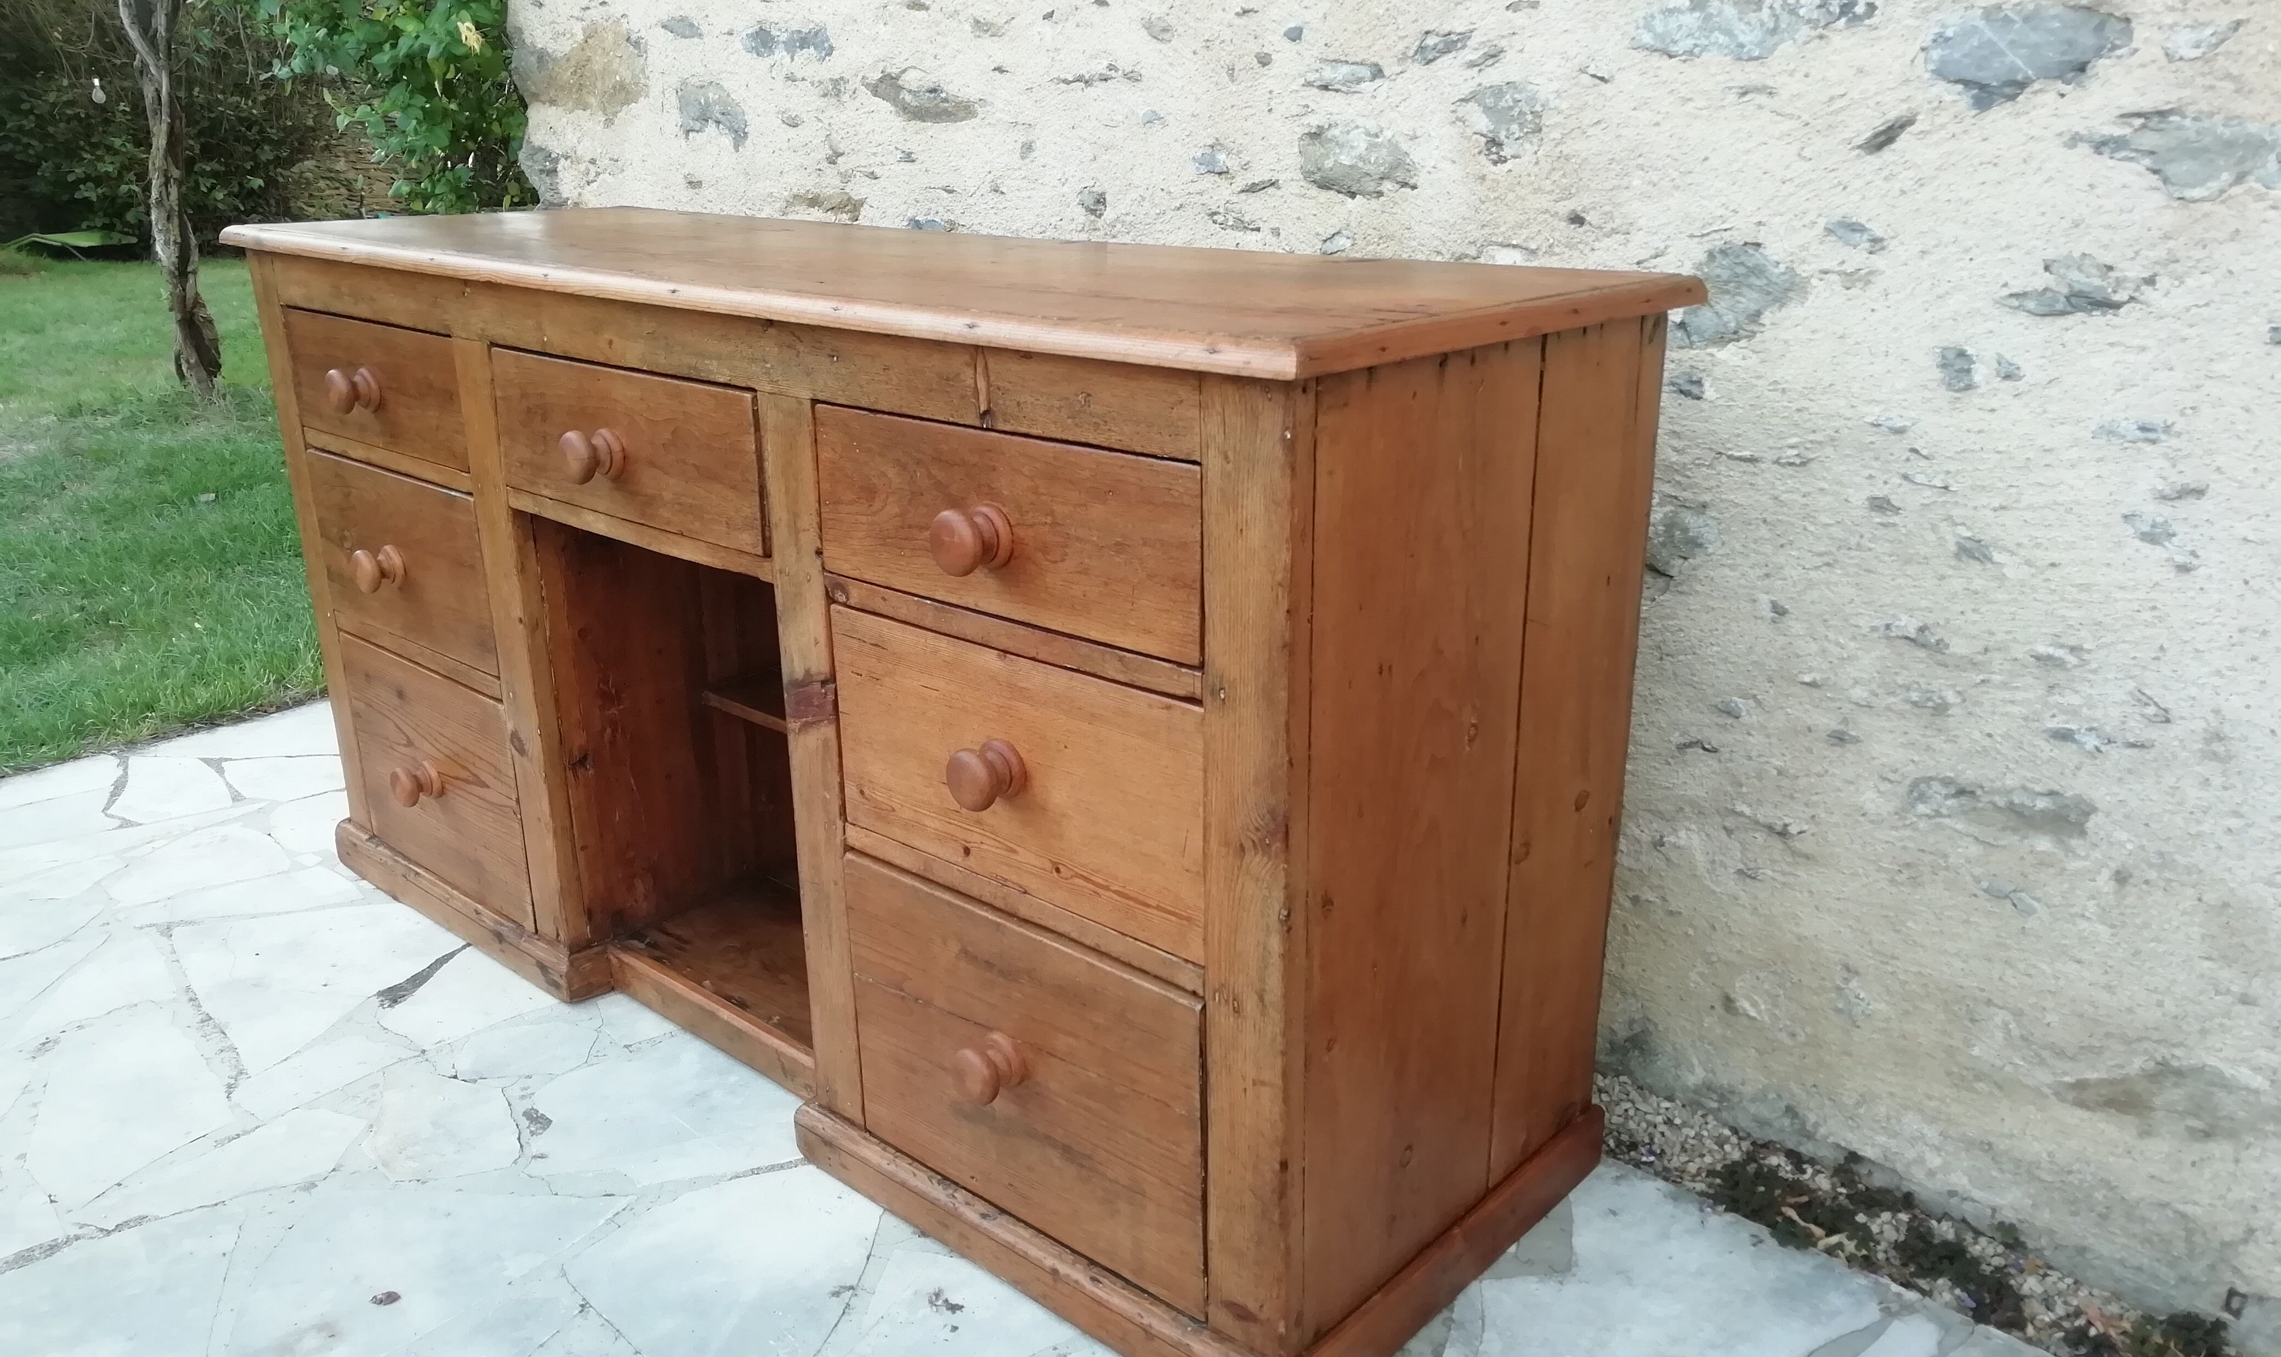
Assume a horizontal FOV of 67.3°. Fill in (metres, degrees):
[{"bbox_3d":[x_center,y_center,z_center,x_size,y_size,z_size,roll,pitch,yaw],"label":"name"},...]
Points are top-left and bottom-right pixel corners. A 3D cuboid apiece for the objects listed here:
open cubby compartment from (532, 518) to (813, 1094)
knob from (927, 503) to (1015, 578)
[{"bbox_3d":[-0.328,0.076,1.923,0.476,0.560,0.451,15,24,40],"label":"open cubby compartment"},{"bbox_3d":[-0.129,-0.103,1.289,0.051,0.051,0.047,15,24,40],"label":"knob"}]

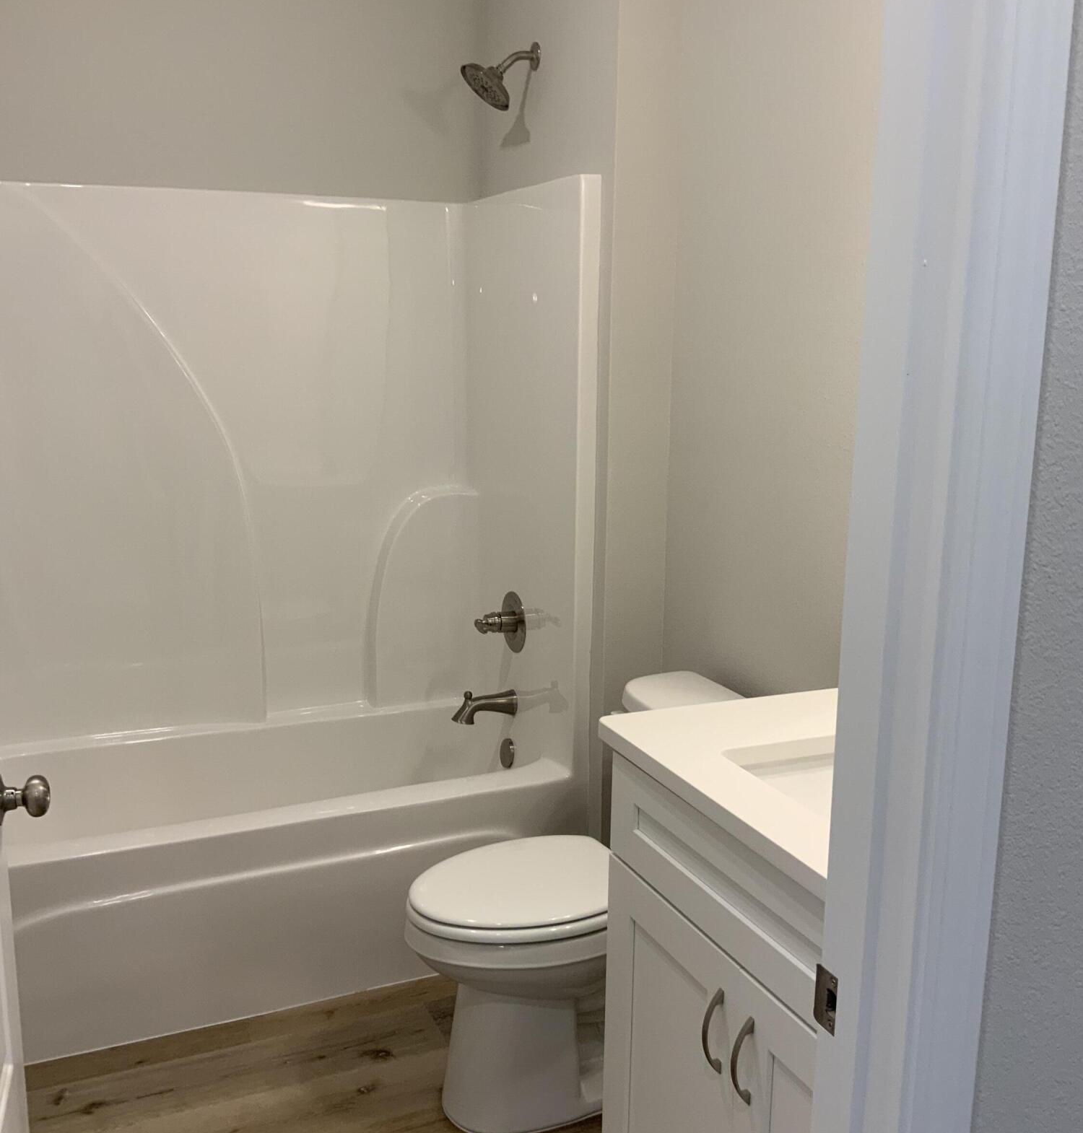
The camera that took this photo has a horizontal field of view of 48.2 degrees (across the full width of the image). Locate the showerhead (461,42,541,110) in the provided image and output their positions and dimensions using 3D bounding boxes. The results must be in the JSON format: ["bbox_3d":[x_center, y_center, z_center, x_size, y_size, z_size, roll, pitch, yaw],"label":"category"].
[{"bbox_3d":[-0.099,-1.181,2.901,0.192,0.163,0.144,-4,13,-23],"label":"showerhead"}]

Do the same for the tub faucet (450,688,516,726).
[{"bbox_3d":[-0.152,0.368,3.203,0.174,0.092,0.066,-4,13,-23],"label":"tub faucet"}]

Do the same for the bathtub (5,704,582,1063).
[{"bbox_3d":[-0.735,0.696,3.017,1.510,0.450,0.785,-4,13,-23],"label":"bathtub"}]

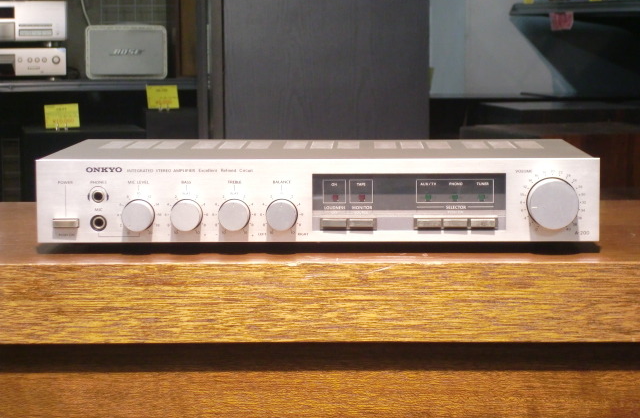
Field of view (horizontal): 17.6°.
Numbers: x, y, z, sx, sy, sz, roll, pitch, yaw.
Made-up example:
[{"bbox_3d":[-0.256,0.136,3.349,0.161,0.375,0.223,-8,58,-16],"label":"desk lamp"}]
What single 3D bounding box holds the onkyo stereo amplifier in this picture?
[{"bbox_3d":[0.001,-0.013,1.665,0.420,0.071,0.283,0,5,1],"label":"onkyo stereo amplifier"}]

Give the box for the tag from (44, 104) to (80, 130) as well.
[{"bbox_3d":[-0.692,-0.249,5.560,0.091,0.064,0.004,-1,-5,-11],"label":"tag"}]

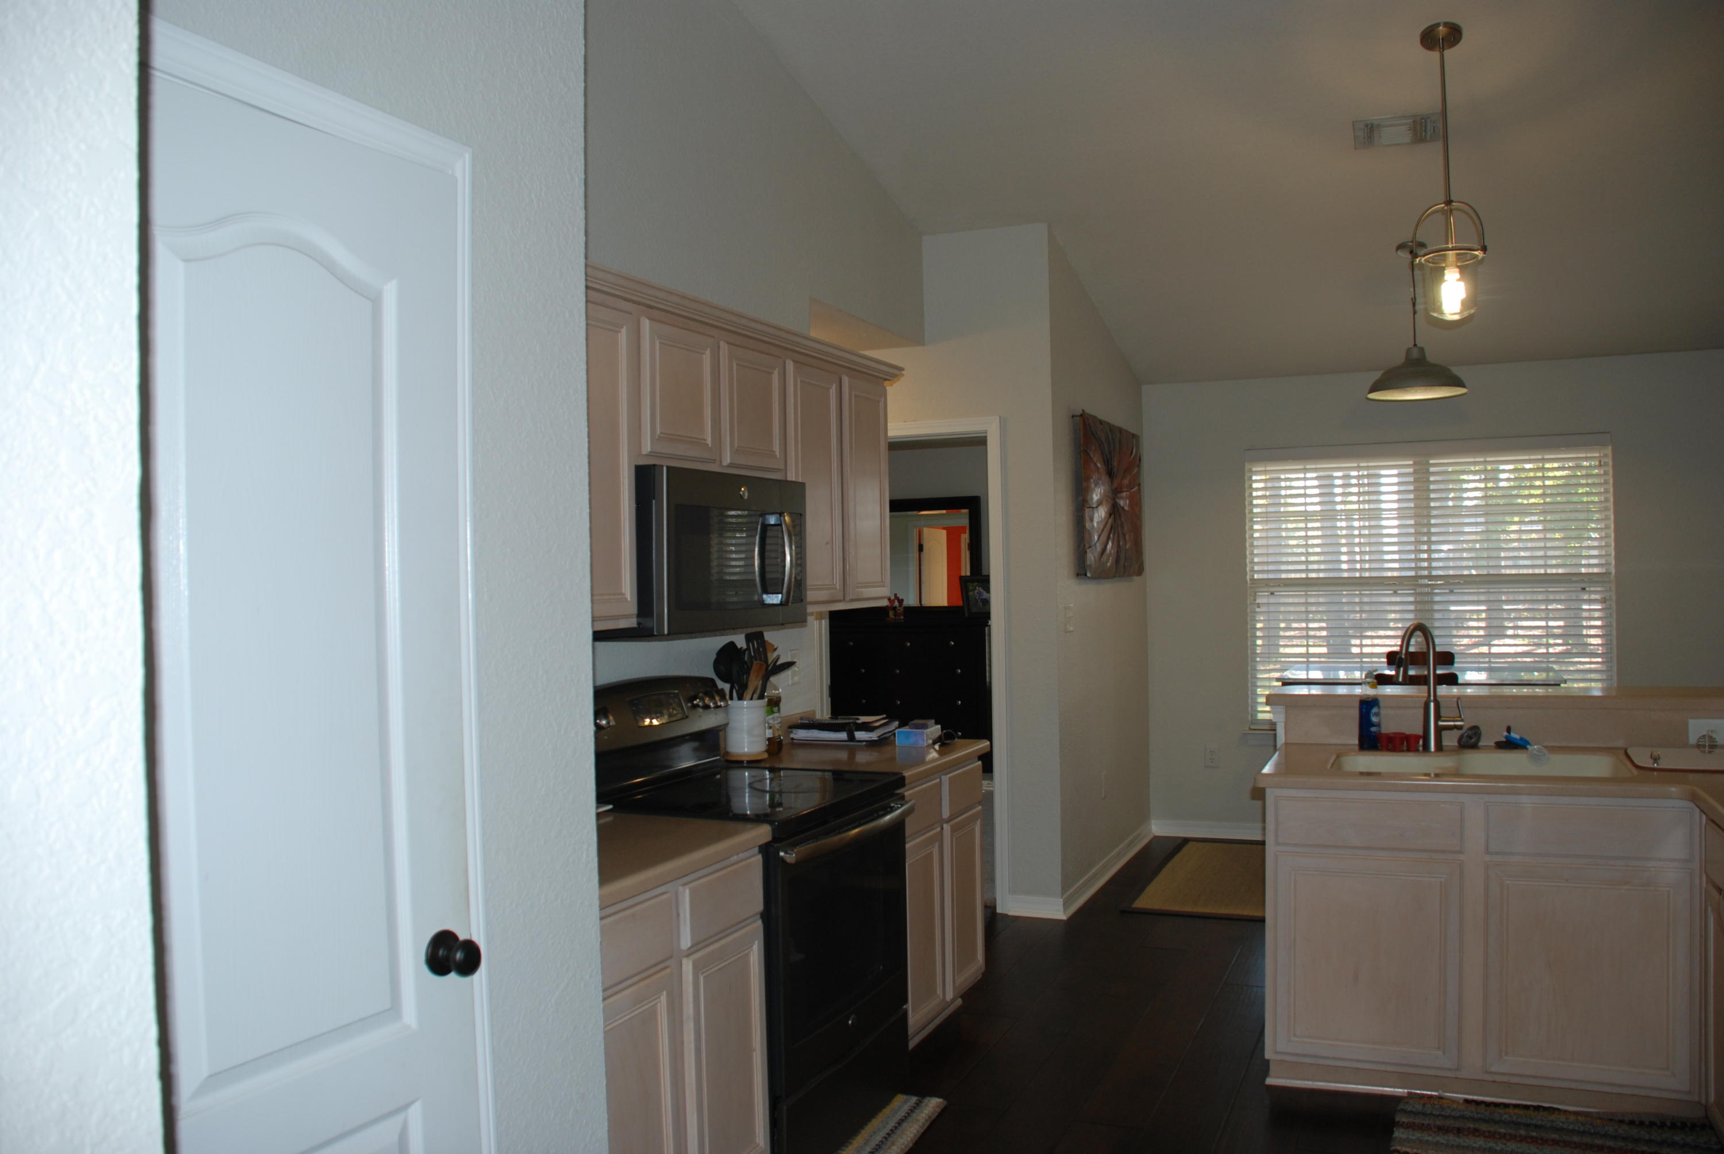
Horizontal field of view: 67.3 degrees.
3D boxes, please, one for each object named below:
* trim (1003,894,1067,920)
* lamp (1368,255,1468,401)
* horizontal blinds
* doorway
[{"bbox_3d":[0.740,1.407,5.497,0.264,0.092,0.020,-1,0,24],"label":"trim"},{"bbox_3d":[2.308,-1.054,5.370,0.400,0.633,0.400,-1,0,24],"label":"lamp"},{"bbox_3d":[2.844,0.059,6.561,1.716,1.464,0.070,-1,0,24],"label":"horizontal blinds"},{"bbox_3d":[0.219,0.392,5.774,0.890,2.141,0.140,-1,0,24],"label":"doorway"}]

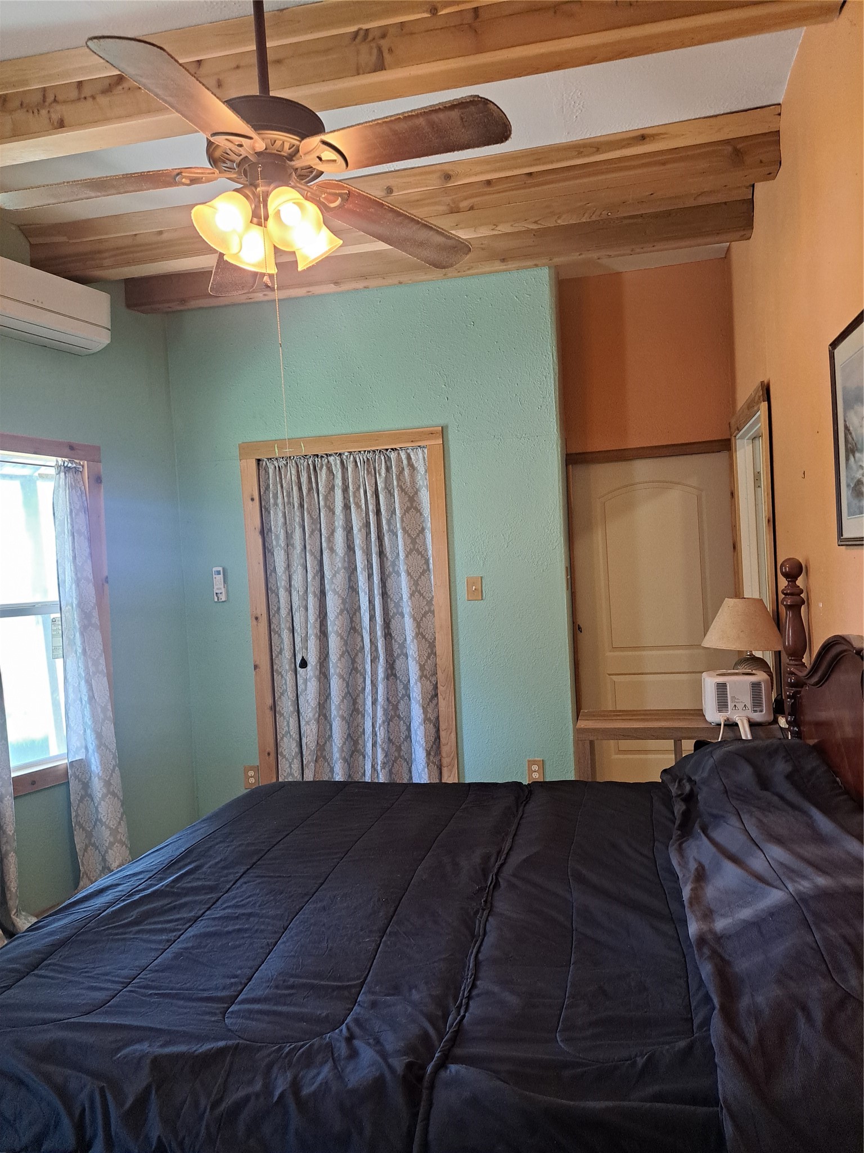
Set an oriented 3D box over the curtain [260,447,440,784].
[{"bbox_3d":[-0.432,0.351,4.226,0.920,2.000,0.090,-3,1,12],"label":"curtain"}]

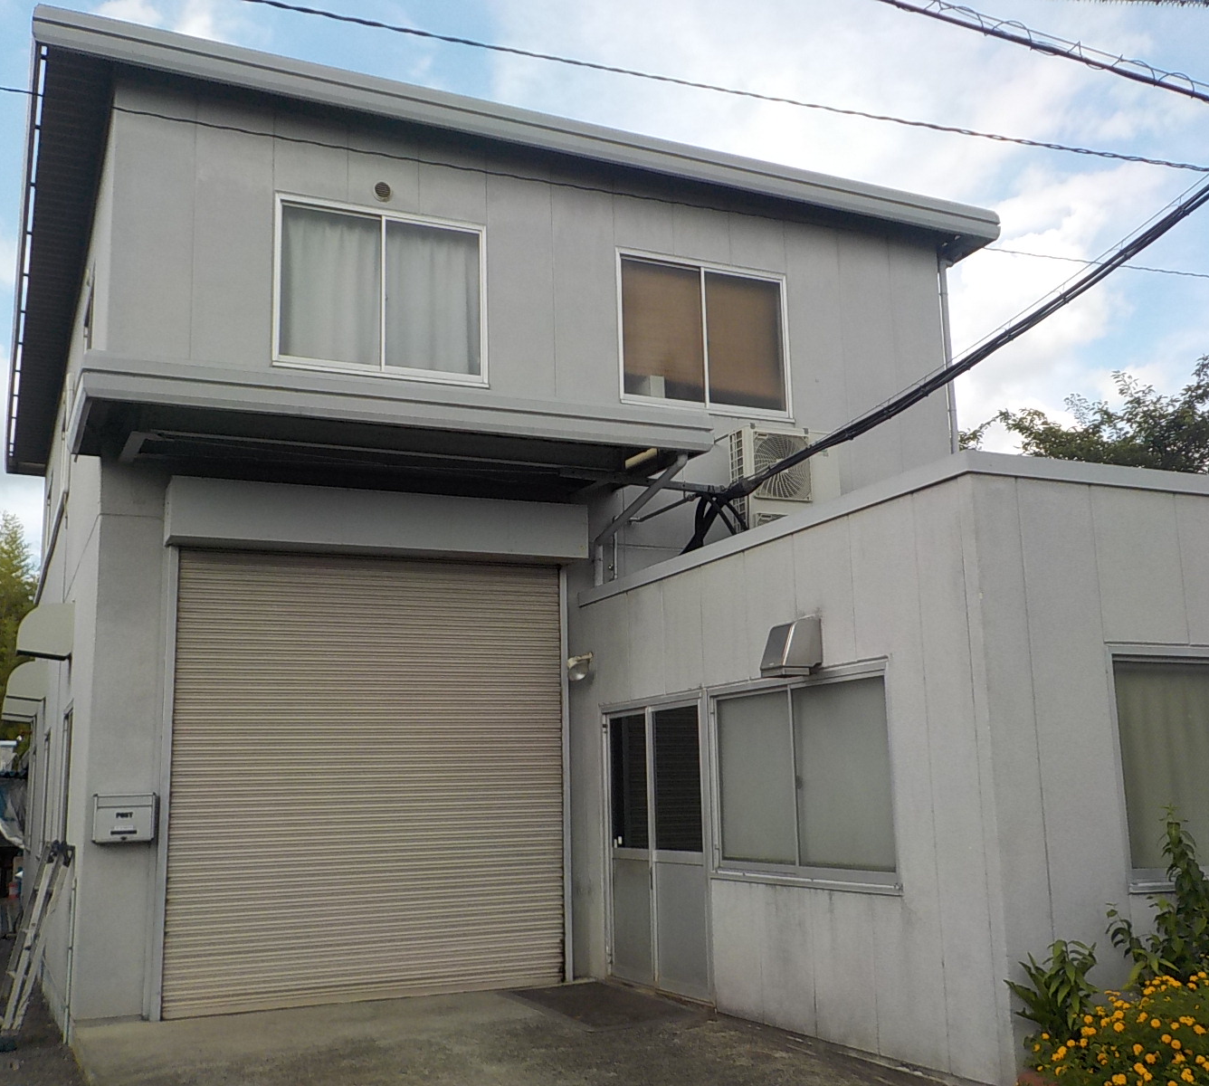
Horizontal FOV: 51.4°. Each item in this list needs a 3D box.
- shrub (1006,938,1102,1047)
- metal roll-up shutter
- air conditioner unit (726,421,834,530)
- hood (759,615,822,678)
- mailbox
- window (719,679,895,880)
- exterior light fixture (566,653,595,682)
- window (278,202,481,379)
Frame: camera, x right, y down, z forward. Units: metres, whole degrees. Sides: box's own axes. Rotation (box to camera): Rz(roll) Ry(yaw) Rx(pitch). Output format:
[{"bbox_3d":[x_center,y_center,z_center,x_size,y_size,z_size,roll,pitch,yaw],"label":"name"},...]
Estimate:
[{"bbox_3d":[1.982,2.006,5.530,0.340,0.480,0.340,3,-12,-24],"label":"shrub"},{"bbox_3d":[-1.735,1.760,9.636,3.030,3.320,0.100,3,-12,-24],"label":"metal roll-up shutter"},{"bbox_3d":[1.600,-0.293,11.179,0.930,1.370,0.330,3,-12,-24],"label":"air conditioner unit"},{"bbox_3d":[1.101,0.624,7.413,0.270,0.350,0.270,3,-12,-24],"label":"hood"},{"bbox_3d":[-3.368,1.928,8.789,0.400,0.320,0.130,3,-12,-24],"label":"mailbox"},{"bbox_3d":[1.143,1.417,7.573,0.100,1.150,1.950,3,-12,-24],"label":"window"},{"bbox_3d":[-0.190,1.013,10.226,0.200,0.220,0.180,3,-12,-24],"label":"exterior light fixture"},{"bbox_3d":[-1.819,-2.070,10.369,1.770,1.440,0.100,3,-12,-24],"label":"window"}]

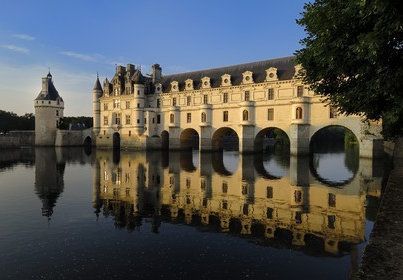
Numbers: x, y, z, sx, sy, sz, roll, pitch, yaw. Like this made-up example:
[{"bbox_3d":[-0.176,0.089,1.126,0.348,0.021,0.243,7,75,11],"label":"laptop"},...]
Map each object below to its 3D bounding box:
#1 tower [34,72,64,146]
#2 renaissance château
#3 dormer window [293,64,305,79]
[{"bbox_3d":[-62.773,-12.680,101.506,10.351,30.988,10.351,1,0,30],"label":"tower"},{"bbox_3d":[3.115,-12.194,80.172,86.043,31.115,23.812,1,0,30],"label":"renaissance château"},{"bbox_3d":[24.448,-16.571,60.152,2.857,3.461,2.095,1,0,30],"label":"dormer window"}]

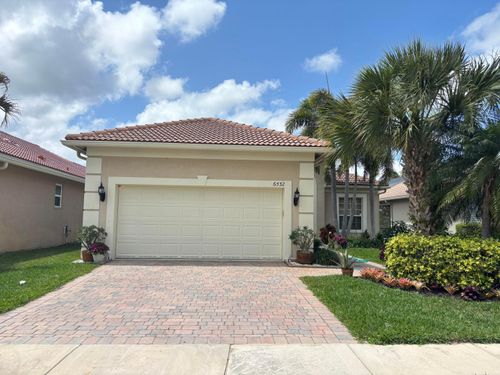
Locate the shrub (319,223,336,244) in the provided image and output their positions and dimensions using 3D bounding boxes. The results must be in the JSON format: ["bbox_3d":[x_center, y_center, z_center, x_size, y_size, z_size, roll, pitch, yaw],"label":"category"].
[{"bbox_3d":[3.021,1.939,14.323,0.780,1.000,0.750,1,-5,-4],"label":"shrub"}]

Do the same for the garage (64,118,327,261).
[{"bbox_3d":[-1.604,-0.183,14.094,7.600,5.150,7.000,1,-5,-4],"label":"garage"}]

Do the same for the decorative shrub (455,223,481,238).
[{"bbox_3d":[9.332,2.109,15.844,1.300,1.200,1.100,1,-5,-4],"label":"decorative shrub"}]

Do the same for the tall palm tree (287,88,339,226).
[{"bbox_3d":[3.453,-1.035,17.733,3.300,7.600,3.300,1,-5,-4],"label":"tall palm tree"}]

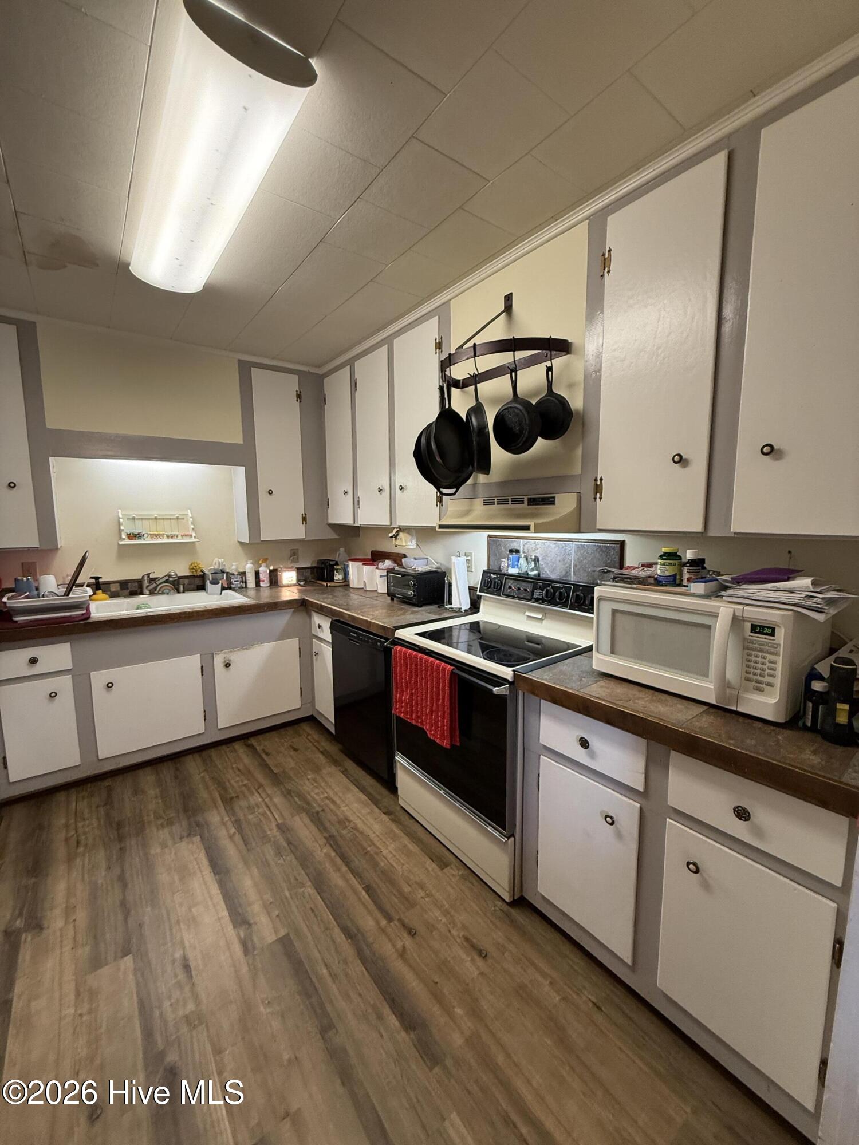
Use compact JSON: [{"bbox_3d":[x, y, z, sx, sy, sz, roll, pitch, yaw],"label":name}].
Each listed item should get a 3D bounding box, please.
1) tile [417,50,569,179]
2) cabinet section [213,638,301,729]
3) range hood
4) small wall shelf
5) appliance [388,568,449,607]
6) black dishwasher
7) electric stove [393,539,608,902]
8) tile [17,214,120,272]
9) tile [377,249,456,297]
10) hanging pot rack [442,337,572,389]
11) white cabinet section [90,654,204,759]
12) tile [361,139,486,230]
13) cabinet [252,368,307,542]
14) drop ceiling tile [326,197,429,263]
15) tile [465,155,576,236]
[{"bbox_3d":[0.163,-1.221,1.262,0.305,0.018,0.305,-6,9,-37],"label":"tile"},{"bbox_3d":[-1.237,0.682,3.176,0.522,0.480,0.500,-6,9,-36],"label":"cabinet section"},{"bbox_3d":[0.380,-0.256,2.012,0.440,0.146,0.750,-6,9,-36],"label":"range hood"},{"bbox_3d":[-1.766,-0.302,3.012,0.455,0.210,0.120,-6,9,-37],"label":"small wall shelf"},{"bbox_3d":[-0.092,0.093,2.938,0.230,0.200,0.370,-5,8,-33],"label":"appliance"},{"bbox_3d":[-0.179,0.693,2.757,0.580,0.825,0.610,-6,9,-37],"label":"black dishwasher"},{"bbox_3d":[0.312,0.602,2.124,0.665,1.155,0.755,-6,9,-37],"label":"electric stove"},{"bbox_3d":[-1.375,-1.264,1.780,0.306,0.020,0.302,-6,9,-36],"label":"tile"},{"bbox_3d":[-0.050,-1.307,2.030,0.294,0.020,0.303,-6,9,-36],"label":"tile"},{"bbox_3d":[0.219,-0.834,1.827,0.255,0.050,0.605,-6,9,-36],"label":"hanging pot rack"},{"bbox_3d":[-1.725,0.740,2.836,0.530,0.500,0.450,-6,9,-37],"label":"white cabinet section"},{"bbox_3d":[-0.018,-1.241,1.490,0.306,0.020,0.307,-6,9,-36],"label":"tile"},{"bbox_3d":[-1.124,-0.814,3.341,0.325,1.150,0.310,-6,9,-37],"label":"cabinet"},{"bbox_3d":[-0.206,-1.277,1.747,0.305,0.018,0.305,-6,9,-37],"label":"drop ceiling tile"},{"bbox_3d":[0.315,-1.251,1.546,0.294,0.020,0.298,-6,9,-36],"label":"tile"}]

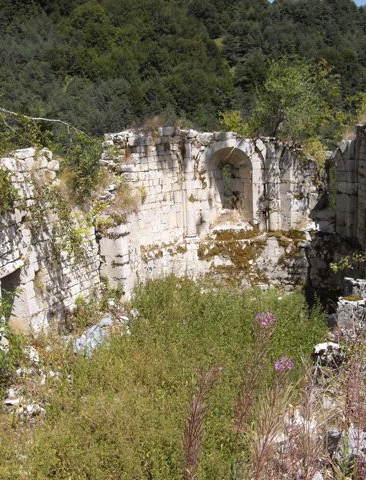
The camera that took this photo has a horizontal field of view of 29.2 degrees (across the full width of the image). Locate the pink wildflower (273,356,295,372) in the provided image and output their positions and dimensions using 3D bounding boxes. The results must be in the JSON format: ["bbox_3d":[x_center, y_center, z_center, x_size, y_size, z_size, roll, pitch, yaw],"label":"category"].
[{"bbox_3d":[0.376,0.461,2.600,0.078,0.052,0.074,-2,12,0],"label":"pink wildflower"}]

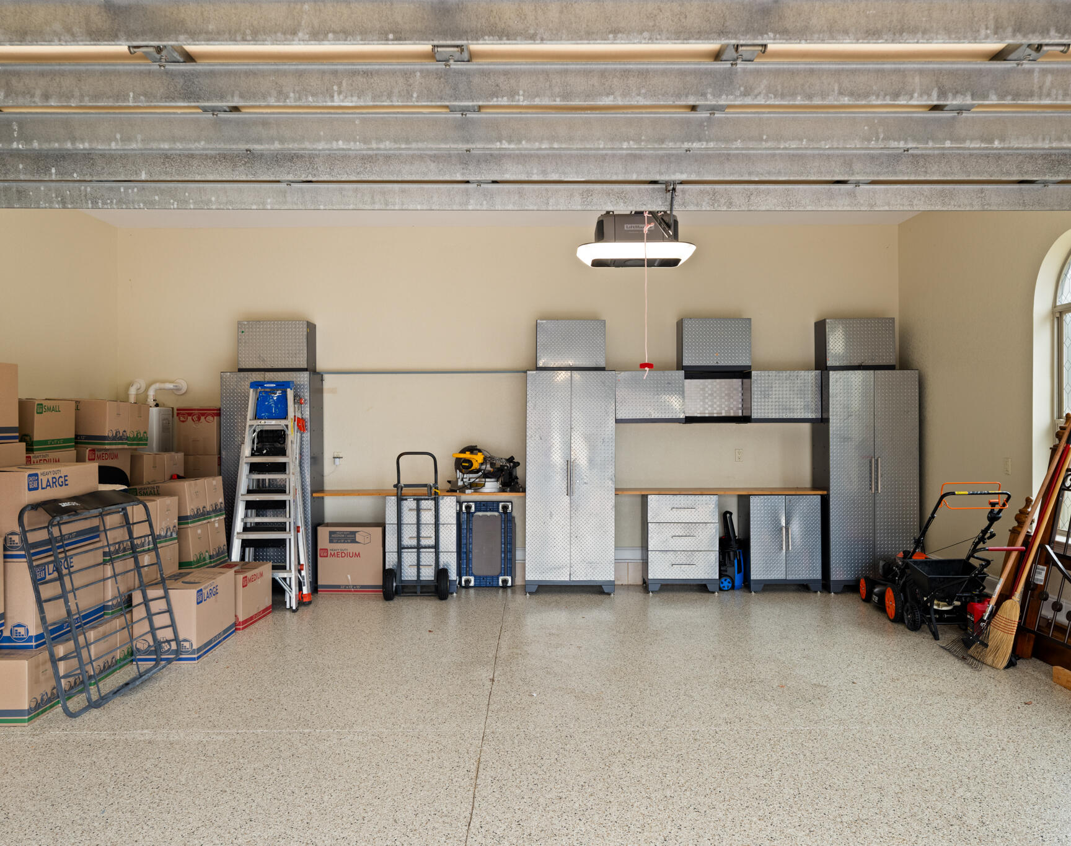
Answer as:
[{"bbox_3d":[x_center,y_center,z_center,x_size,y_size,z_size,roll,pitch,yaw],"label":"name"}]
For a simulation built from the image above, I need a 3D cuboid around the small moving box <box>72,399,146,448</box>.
[{"bbox_3d":[-3.070,0.008,5.940,0.437,0.314,0.560,0,0,0],"label":"small moving box"}]

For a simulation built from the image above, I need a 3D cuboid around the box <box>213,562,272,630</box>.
[{"bbox_3d":[-2.236,1.277,6.263,0.355,0.398,0.550,0,0,3],"label":"box"}]

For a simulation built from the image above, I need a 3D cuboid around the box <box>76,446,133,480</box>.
[{"bbox_3d":[-3.100,0.365,5.810,0.360,0.405,0.565,0,0,0],"label":"box"}]

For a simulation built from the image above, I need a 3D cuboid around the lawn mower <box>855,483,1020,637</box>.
[{"bbox_3d":[2.888,0.931,6.217,0.620,1.060,1.530,0,0,2],"label":"lawn mower"}]

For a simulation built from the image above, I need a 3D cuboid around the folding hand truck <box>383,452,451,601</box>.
[{"bbox_3d":[-0.983,0.858,7.057,0.550,1.235,0.380,0,0,0],"label":"folding hand truck"}]

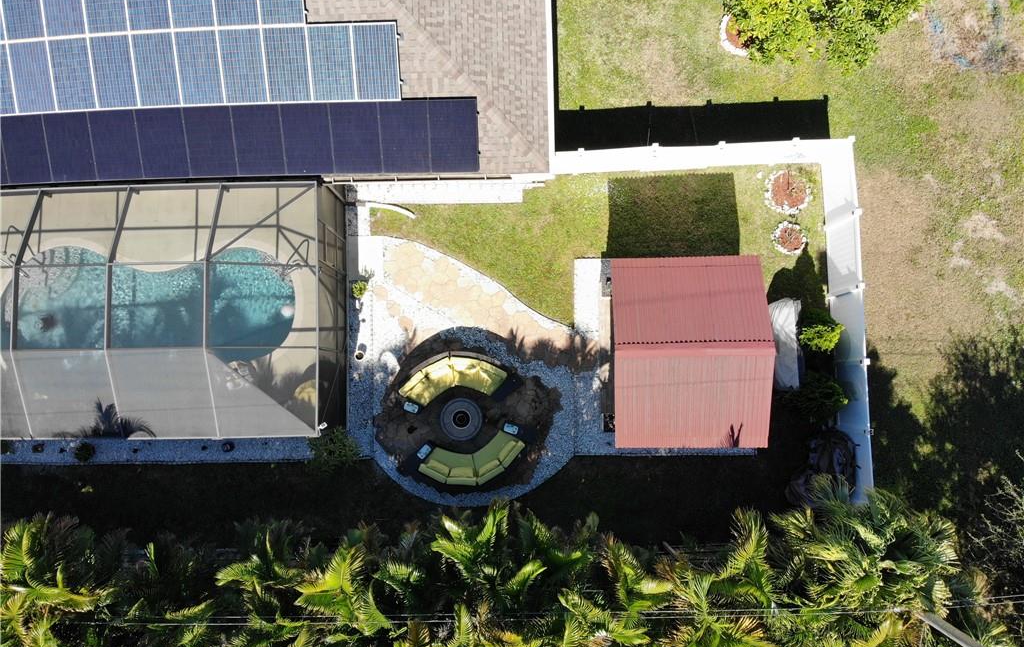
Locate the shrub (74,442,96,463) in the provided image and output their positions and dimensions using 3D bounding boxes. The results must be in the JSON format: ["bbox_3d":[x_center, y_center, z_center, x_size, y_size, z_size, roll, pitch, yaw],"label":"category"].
[{"bbox_3d":[-11.724,3.546,19.507,0.530,0.500,0.500,-1,85,3],"label":"shrub"}]

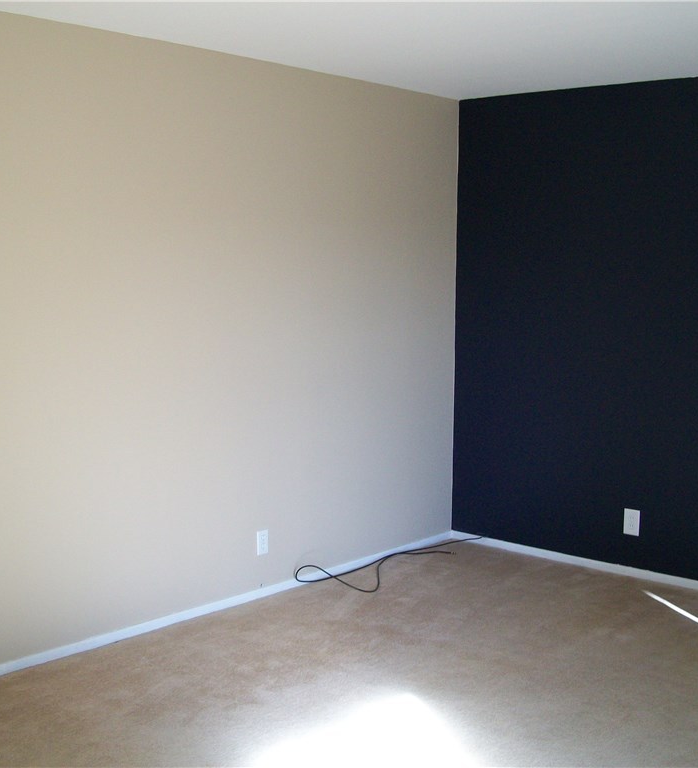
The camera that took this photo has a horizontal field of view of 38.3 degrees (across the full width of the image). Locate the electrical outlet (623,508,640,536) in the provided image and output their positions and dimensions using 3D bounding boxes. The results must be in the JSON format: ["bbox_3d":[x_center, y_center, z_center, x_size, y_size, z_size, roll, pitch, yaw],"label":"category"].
[{"bbox_3d":[1.379,0.675,4.900,0.080,0.121,0.012,6,9,42],"label":"electrical outlet"}]

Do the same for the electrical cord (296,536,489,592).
[{"bbox_3d":[0.276,0.891,5.126,0.290,0.090,1.240,6,9,42],"label":"electrical cord"}]

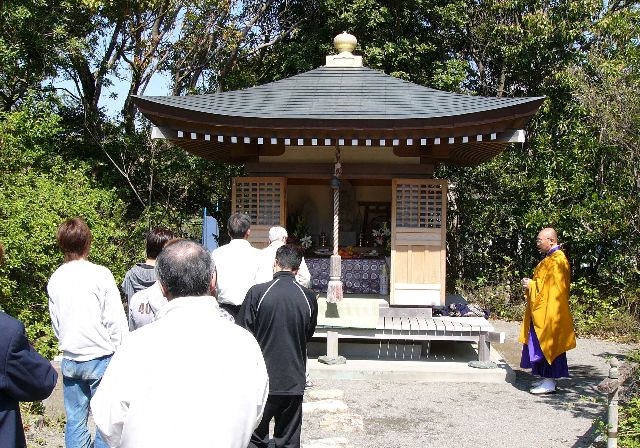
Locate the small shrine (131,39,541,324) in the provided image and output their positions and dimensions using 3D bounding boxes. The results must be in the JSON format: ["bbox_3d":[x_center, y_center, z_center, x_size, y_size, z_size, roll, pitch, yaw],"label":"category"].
[{"bbox_3d":[0.306,-0.520,9.850,4.300,4.100,4.300,1,0,5],"label":"small shrine"}]

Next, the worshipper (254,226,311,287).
[{"bbox_3d":[-0.342,0.836,6.580,0.460,1.620,0.340,1,0,14],"label":"worshipper"}]

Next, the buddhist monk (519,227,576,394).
[{"bbox_3d":[2.335,0.874,7.600,0.550,1.660,0.520,1,0,7],"label":"buddhist monk"}]

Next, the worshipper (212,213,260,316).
[{"bbox_3d":[-0.650,0.785,5.750,0.460,1.710,0.320,1,0,10],"label":"worshipper"}]

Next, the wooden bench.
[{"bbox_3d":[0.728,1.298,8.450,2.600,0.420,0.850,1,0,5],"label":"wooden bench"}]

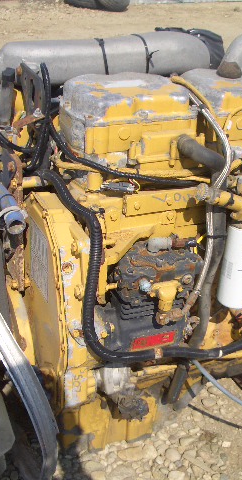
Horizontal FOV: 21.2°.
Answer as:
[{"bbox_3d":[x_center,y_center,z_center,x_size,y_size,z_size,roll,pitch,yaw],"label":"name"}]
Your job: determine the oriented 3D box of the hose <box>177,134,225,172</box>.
[{"bbox_3d":[0.212,-0.221,1.688,0.122,0.086,0.076,-8,31,-19],"label":"hose"}]

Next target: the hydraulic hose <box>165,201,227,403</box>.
[{"bbox_3d":[0.218,0.202,1.880,0.107,0.670,0.081,-8,31,-19],"label":"hydraulic hose"}]

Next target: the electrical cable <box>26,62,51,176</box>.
[{"bbox_3d":[-0.211,-0.310,1.625,0.066,0.259,0.051,-8,31,-19],"label":"electrical cable"}]

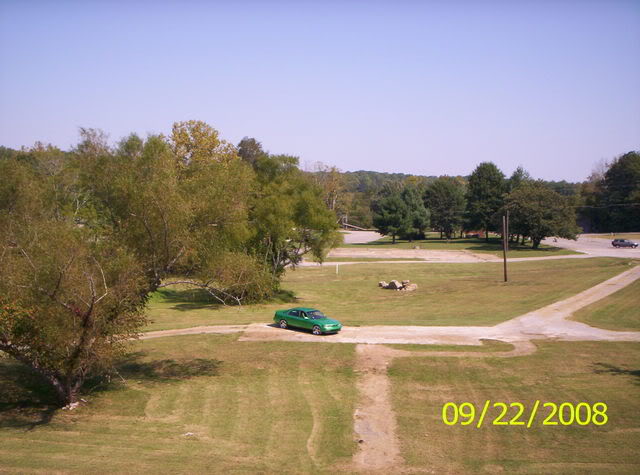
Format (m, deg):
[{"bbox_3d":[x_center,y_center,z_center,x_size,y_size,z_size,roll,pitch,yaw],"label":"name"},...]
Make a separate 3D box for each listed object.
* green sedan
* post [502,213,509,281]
[{"bbox_3d":[-0.789,5.277,43.700,4.680,1.400,1.760,3,5,39],"label":"green sedan"},{"bbox_3d":[18.450,1.140,67.800,0.260,6.800,0.260,-2,4,0],"label":"post"}]

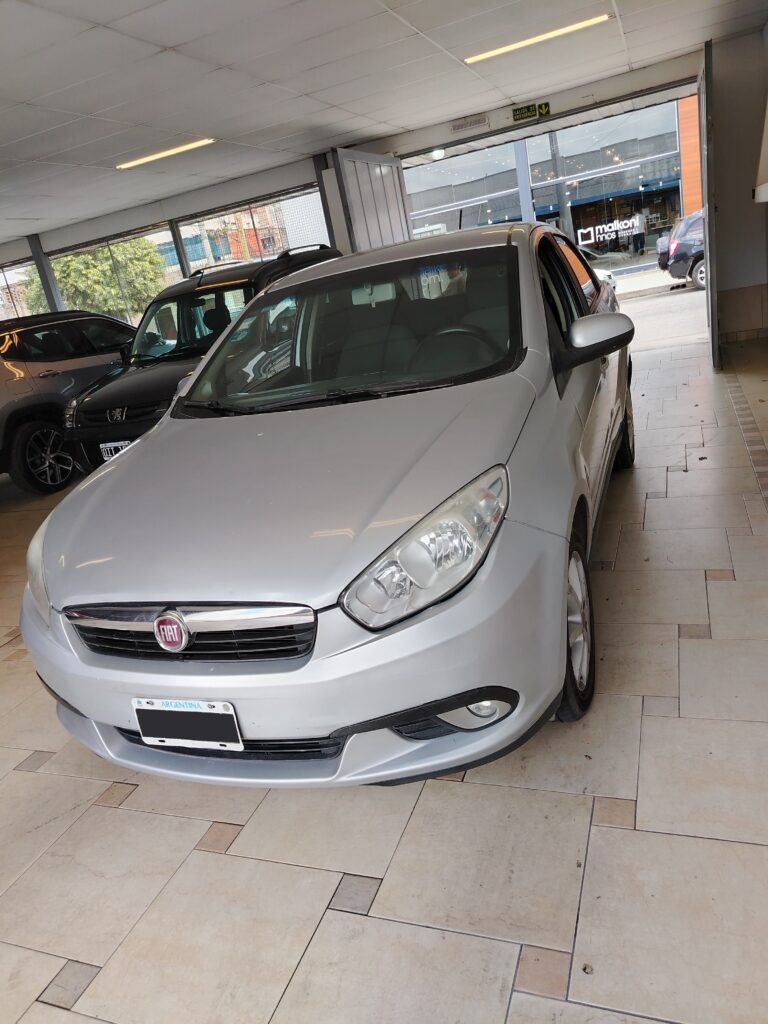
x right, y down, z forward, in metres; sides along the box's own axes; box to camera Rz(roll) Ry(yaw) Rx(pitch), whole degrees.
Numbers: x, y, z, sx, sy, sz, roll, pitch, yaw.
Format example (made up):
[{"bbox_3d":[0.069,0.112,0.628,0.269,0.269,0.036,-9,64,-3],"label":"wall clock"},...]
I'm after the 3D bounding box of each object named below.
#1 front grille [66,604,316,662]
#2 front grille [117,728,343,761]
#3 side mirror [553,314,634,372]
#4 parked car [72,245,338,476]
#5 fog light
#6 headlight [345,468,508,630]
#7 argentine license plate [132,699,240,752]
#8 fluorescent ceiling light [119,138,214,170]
[{"bbox_3d":[-0.489,0.283,1.680,0.745,0.145,0.090,-4,19,24],"label":"front grille"},{"bbox_3d":[-0.427,0.570,1.781,0.700,0.065,0.075,-4,19,24],"label":"front grille"},{"bbox_3d":[0.734,-0.597,2.467,0.250,0.175,0.150,-4,19,24],"label":"side mirror"},{"bbox_3d":[-1.233,-1.490,6.799,1.760,1.820,4.140,-3,19,25],"label":"parked car"},{"bbox_3d":[0.230,0.454,1.631,0.075,0.065,0.050,-6,18,16],"label":"fog light"},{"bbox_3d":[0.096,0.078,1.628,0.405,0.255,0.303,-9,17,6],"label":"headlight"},{"bbox_3d":[-0.469,0.509,1.702,0.296,0.130,0.012,-4,15,24],"label":"argentine license plate"},{"bbox_3d":[-2.170,-3.534,7.014,1.160,0.045,0.050,-6,18,17],"label":"fluorescent ceiling light"}]

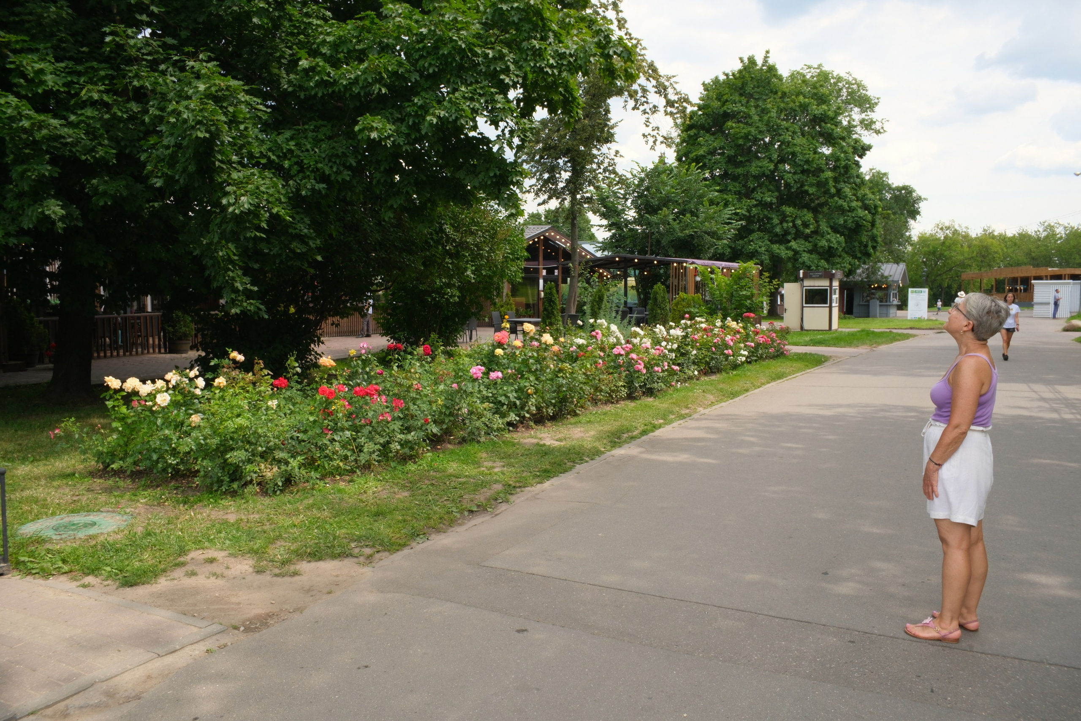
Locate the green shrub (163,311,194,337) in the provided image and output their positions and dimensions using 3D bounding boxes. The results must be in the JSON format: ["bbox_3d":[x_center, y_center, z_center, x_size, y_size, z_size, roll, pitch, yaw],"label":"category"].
[{"bbox_3d":[-9.732,-1.007,21.800,0.820,0.720,0.820,-2,5,-24],"label":"green shrub"}]

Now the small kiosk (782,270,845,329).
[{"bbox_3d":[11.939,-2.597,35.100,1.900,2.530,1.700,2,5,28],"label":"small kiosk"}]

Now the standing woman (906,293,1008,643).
[{"bbox_3d":[1.971,0.492,3.788,0.400,1.610,0.440,2,5,29],"label":"standing woman"}]

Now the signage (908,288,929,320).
[{"bbox_3d":[21.710,-3.219,46.600,1.150,1.800,0.120,2,5,28],"label":"signage"}]

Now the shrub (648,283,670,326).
[{"bbox_3d":[3.749,-1.456,25.800,0.680,1.850,0.680,2,5,28],"label":"shrub"}]

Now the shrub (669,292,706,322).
[{"bbox_3d":[4.844,-1.418,26.800,1.150,1.600,1.100,2,5,28],"label":"shrub"}]

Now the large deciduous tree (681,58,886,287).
[{"bbox_3d":[15.210,-10.872,51.500,12.400,16.300,12.200,2,5,28],"label":"large deciduous tree"}]

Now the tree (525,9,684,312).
[{"bbox_3d":[1.787,-5.939,25.800,6.000,10.800,5.800,0,5,0],"label":"tree"}]

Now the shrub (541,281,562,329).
[{"bbox_3d":[0.289,-1.155,22.200,0.580,1.870,0.580,0,5,0],"label":"shrub"}]

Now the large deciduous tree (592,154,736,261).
[{"bbox_3d":[5.260,-4.823,34.000,6.000,7.200,6.000,2,5,28],"label":"large deciduous tree"}]

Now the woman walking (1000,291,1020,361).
[{"bbox_3d":[11.131,-0.816,19.200,0.480,1.610,0.360,2,5,28],"label":"woman walking"}]

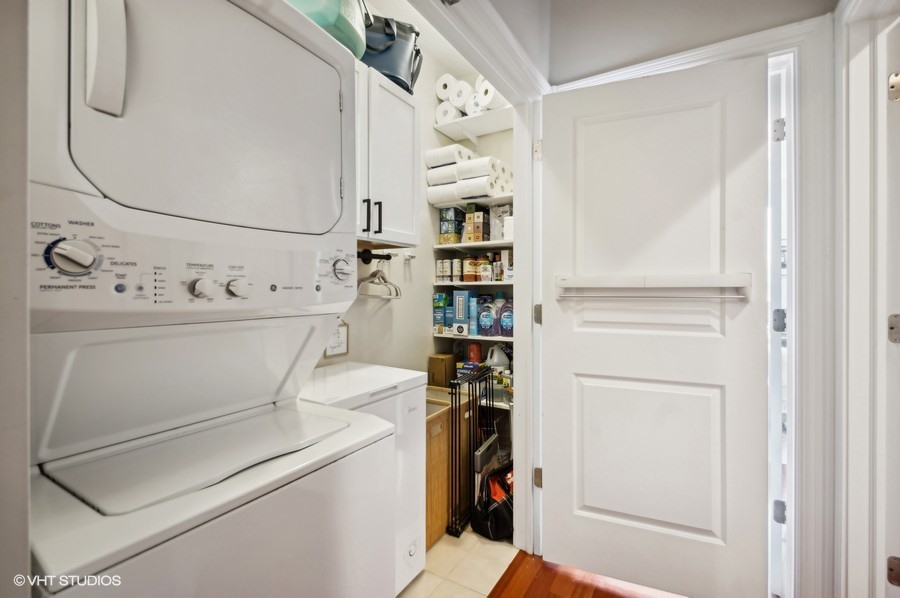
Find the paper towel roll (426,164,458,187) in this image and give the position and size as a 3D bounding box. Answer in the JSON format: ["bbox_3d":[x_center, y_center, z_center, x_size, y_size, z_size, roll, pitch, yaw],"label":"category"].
[{"bbox_3d":[-0.019,-0.845,2.598,0.250,0.128,0.128,0,0,32],"label":"paper towel roll"}]

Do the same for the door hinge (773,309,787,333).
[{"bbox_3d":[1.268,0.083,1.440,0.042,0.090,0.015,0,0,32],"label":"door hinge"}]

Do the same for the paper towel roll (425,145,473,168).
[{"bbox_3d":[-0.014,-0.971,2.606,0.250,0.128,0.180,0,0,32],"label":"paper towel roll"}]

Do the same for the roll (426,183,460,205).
[{"bbox_3d":[-0.019,-0.722,2.598,0.250,0.128,0.128,0,0,32],"label":"roll"}]

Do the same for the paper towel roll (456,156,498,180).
[{"bbox_3d":[0.183,-0.849,2.434,0.241,0.124,0.124,0,0,32],"label":"paper towel roll"}]

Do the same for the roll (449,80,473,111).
[{"bbox_3d":[0.137,-1.365,2.615,0.150,0.150,0.270,0,0,32],"label":"roll"}]

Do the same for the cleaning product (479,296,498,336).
[{"bbox_3d":[0.272,0.108,2.498,0.140,0.272,0.089,0,0,32],"label":"cleaning product"}]

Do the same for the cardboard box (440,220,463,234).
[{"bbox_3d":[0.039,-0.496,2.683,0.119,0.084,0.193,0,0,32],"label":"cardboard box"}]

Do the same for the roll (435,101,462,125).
[{"bbox_3d":[0.043,-1.280,2.695,0.150,0.150,0.270,0,0,32],"label":"roll"}]

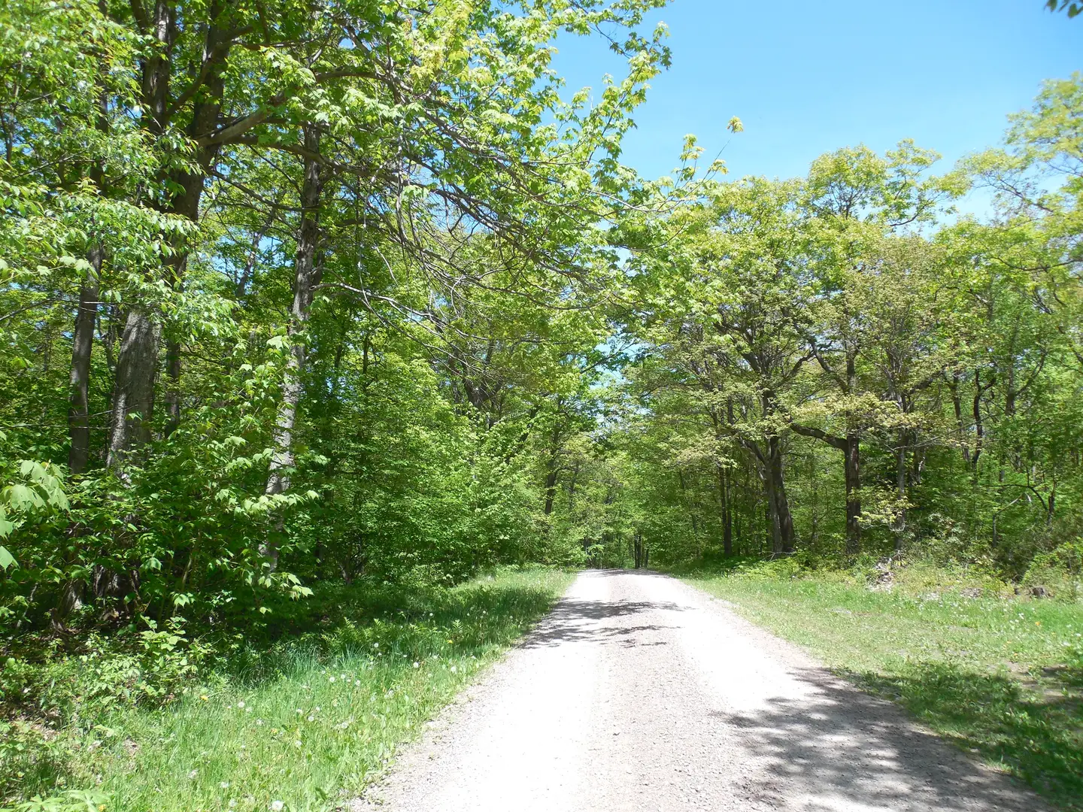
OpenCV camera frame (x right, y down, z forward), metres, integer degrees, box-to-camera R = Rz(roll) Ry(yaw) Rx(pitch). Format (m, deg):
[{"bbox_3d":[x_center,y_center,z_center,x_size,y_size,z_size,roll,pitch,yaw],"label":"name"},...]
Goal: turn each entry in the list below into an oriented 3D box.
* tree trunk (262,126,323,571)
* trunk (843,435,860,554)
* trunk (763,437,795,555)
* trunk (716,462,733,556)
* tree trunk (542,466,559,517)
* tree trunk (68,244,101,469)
[{"bbox_3d":[-5.474,-1.524,17.340,0.450,10.140,0.450,2,-10,0],"label":"tree trunk"},{"bbox_3d":[12.907,3.597,32.423,0.560,5.110,0.560,3,-10,1],"label":"trunk"},{"bbox_3d":[10.371,3.915,34.433,0.950,5.230,0.750,-2,-10,0],"label":"trunk"},{"bbox_3d":[8.633,4.823,36.868,0.600,4.430,0.500,-1,-10,0],"label":"trunk"},{"bbox_3d":[0.423,4.058,37.196,0.400,2.380,0.400,6,-9,1],"label":"tree trunk"},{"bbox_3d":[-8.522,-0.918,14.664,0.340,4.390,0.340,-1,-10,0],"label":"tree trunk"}]

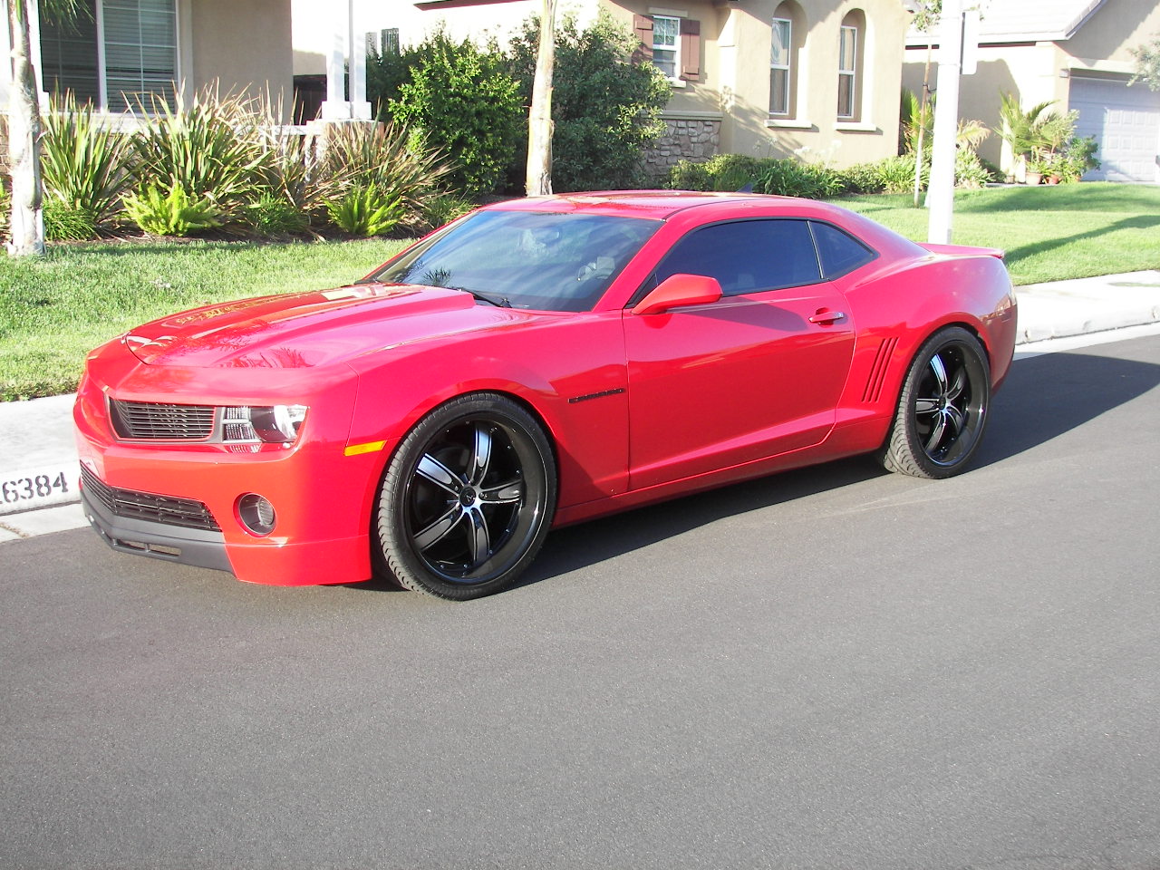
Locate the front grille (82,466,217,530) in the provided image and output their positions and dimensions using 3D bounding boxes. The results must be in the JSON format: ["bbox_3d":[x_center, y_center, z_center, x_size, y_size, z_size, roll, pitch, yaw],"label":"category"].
[{"bbox_3d":[-1.588,0.220,5.407,0.160,0.130,1.040,-10,12,-42],"label":"front grille"}]

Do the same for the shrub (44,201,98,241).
[{"bbox_3d":[-5.020,-2.091,15.100,0.660,0.400,0.600,-3,11,-18],"label":"shrub"}]

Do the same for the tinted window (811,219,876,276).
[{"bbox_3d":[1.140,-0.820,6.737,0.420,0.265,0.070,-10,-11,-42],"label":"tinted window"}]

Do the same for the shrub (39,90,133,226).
[{"bbox_3d":[-4.677,-2.621,14.665,0.836,1.276,0.810,-3,11,-17],"label":"shrub"}]

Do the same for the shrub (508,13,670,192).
[{"bbox_3d":[0.120,-4.589,21.502,2.138,2.540,1.964,1,10,0],"label":"shrub"}]

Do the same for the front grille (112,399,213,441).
[{"bbox_3d":[-1.541,-0.059,5.416,0.140,0.150,0.820,-10,12,-42],"label":"front grille"}]

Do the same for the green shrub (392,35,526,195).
[{"bbox_3d":[-1.857,-4.765,22.800,1.900,2.320,1.750,-1,11,-5],"label":"green shrub"}]

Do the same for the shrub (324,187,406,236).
[{"bbox_3d":[-2.278,-2.379,16.384,0.824,0.538,0.757,-1,10,-8],"label":"shrub"}]

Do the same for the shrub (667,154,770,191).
[{"bbox_3d":[2.100,-3.967,23.428,1.466,0.634,0.973,1,10,5],"label":"shrub"}]

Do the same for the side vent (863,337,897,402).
[{"bbox_3d":[1.312,-0.290,6.791,0.260,0.285,0.050,-10,12,-42],"label":"side vent"}]

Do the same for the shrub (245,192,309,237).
[{"bbox_3d":[-3.186,-2.319,16.200,0.680,0.460,0.620,-2,11,-11],"label":"shrub"}]

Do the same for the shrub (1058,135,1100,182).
[{"bbox_3d":[9.807,-5.442,30.300,0.820,0.920,0.800,4,11,17],"label":"shrub"}]

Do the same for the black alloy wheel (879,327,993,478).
[{"bbox_3d":[1.633,-0.154,7.328,0.730,0.730,0.310,-10,12,-42],"label":"black alloy wheel"}]

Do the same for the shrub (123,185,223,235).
[{"bbox_3d":[-4.140,-2.294,15.700,1.000,0.530,0.900,-2,11,-14],"label":"shrub"}]

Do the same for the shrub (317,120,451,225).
[{"bbox_3d":[-2.192,-2.955,17.300,1.480,1.160,1.300,-1,11,-7],"label":"shrub"}]

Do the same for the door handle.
[{"bbox_3d":[1.046,-0.498,6.490,0.225,0.052,0.050,-10,12,-42],"label":"door handle"}]

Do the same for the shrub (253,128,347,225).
[{"bbox_3d":[-2.958,-2.719,16.257,0.908,1.030,0.834,-1,10,-10],"label":"shrub"}]

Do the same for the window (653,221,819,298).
[{"bbox_3d":[0.632,-0.730,6.308,1.170,0.335,0.090,-10,-18,-42],"label":"window"}]

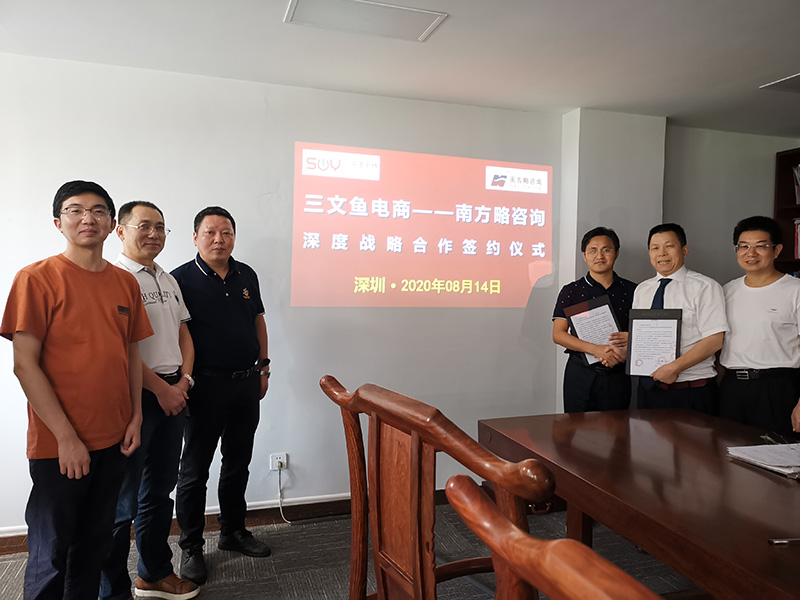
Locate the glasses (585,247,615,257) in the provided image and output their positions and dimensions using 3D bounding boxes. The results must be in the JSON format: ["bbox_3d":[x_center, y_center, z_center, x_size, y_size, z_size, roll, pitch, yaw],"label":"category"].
[{"bbox_3d":[1.055,-0.252,3.287,0.140,0.042,0.130,2,3,19],"label":"glasses"}]

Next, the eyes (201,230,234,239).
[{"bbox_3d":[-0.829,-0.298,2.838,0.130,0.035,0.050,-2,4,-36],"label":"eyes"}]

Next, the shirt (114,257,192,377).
[{"bbox_3d":[-1.070,0.055,2.550,0.270,0.520,0.450,3,4,38],"label":"shirt"}]

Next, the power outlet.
[{"bbox_3d":[-0.652,0.875,3.361,0.086,0.086,0.017,0,3,-19],"label":"power outlet"}]

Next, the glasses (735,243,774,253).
[{"bbox_3d":[1.572,-0.229,2.744,0.140,0.042,0.130,4,4,42],"label":"glasses"}]

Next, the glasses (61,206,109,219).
[{"bbox_3d":[-1.082,-0.295,2.142,0.146,0.043,0.130,-1,4,-30],"label":"glasses"}]

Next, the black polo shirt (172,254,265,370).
[{"bbox_3d":[-0.853,0.058,2.900,0.470,0.550,0.270,-1,4,-32],"label":"black polo shirt"}]

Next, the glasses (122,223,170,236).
[{"bbox_3d":[-1.029,-0.283,2.537,0.130,0.043,0.140,3,4,38],"label":"glasses"}]

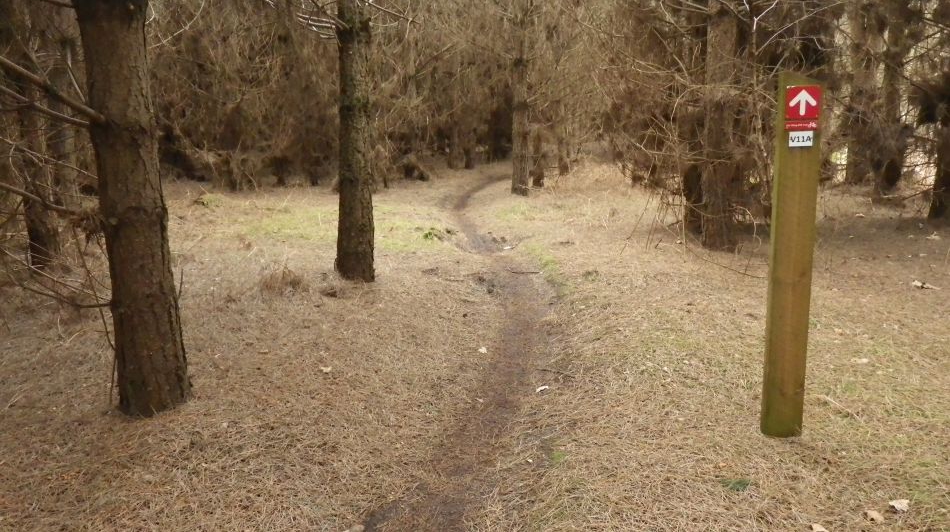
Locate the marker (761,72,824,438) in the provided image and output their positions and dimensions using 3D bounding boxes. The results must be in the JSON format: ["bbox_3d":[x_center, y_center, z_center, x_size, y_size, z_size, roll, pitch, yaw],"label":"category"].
[{"bbox_3d":[1.225,-0.024,2.733,0.130,1.390,0.120,3,9,19],"label":"marker"}]

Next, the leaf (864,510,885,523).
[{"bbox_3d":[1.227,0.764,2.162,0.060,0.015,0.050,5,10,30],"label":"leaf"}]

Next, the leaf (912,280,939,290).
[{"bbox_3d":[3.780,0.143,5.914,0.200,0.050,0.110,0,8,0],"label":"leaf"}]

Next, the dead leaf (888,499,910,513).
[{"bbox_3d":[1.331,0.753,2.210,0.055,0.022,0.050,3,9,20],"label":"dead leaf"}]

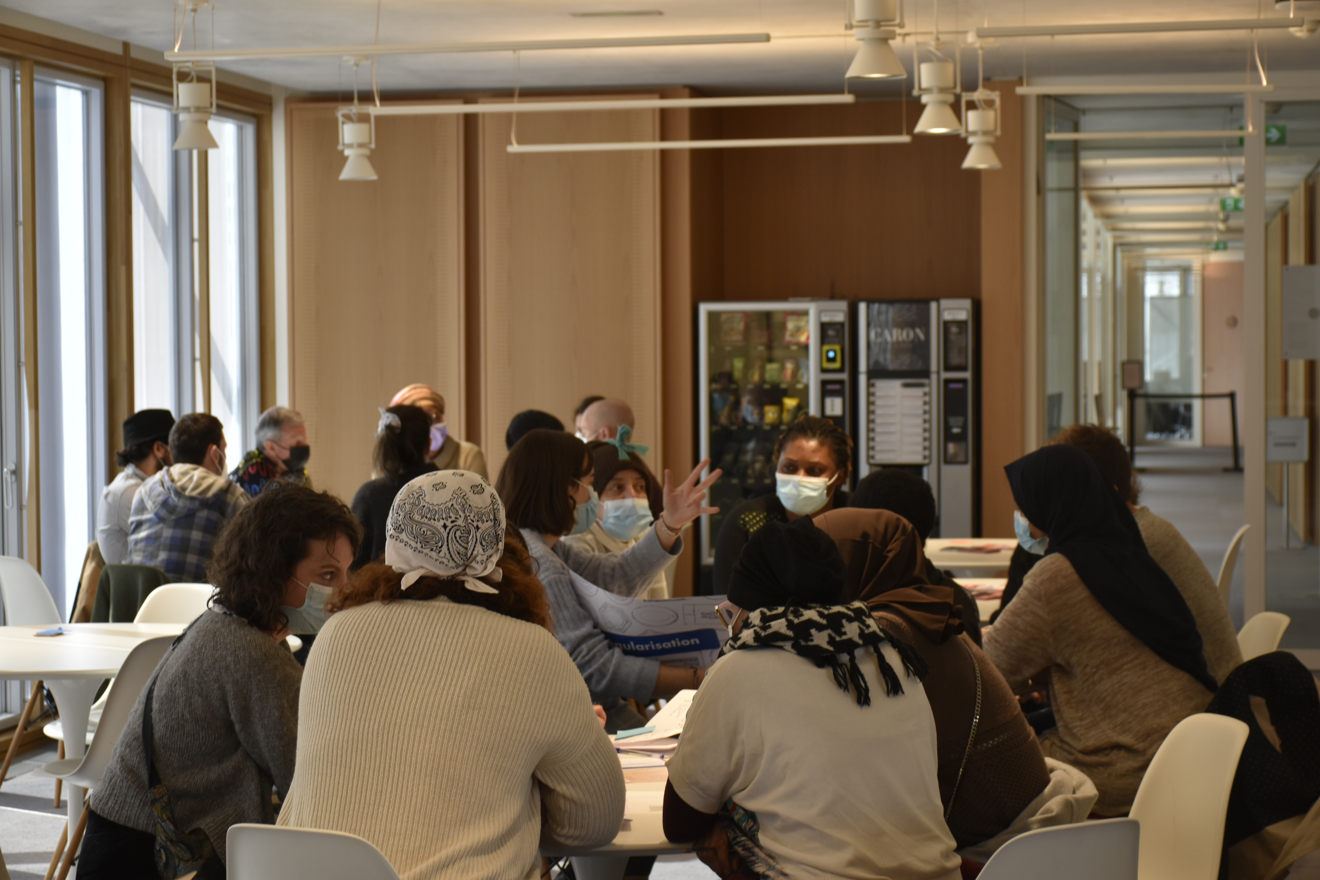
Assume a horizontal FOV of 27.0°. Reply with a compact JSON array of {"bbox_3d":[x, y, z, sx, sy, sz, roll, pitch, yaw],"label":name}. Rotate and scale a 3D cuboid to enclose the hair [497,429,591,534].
[{"bbox_3d":[-0.262,0.098,6.200,0.205,0.250,0.195,-1,2,-25],"label":"hair"}]

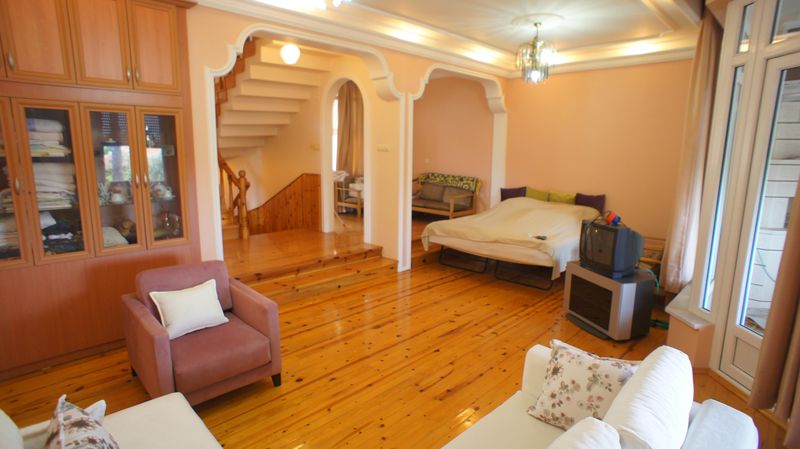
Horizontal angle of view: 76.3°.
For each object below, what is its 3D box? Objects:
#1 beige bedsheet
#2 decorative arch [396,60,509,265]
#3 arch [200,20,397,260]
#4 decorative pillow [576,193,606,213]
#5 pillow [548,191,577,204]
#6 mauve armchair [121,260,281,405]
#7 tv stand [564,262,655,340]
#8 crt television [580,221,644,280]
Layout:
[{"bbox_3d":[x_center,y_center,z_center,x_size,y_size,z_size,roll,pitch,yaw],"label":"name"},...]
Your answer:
[{"bbox_3d":[1.566,0.142,7.112,1.850,0.820,1.950,9,12,40],"label":"beige bedsheet"},{"bbox_3d":[0.787,-0.853,7.484,0.280,2.650,2.500,8,12,39],"label":"decorative arch"},{"bbox_3d":[-0.875,-0.589,5.514,0.280,2.680,2.660,8,12,39],"label":"arch"},{"bbox_3d":[2.672,-0.238,7.167,0.160,0.370,0.440,-8,13,-44],"label":"decorative pillow"},{"bbox_3d":[2.380,-0.272,7.523,0.160,0.360,0.440,-8,13,-44],"label":"pillow"},{"bbox_3d":[-1.336,0.696,3.411,0.760,0.770,0.860,-8,13,-43],"label":"mauve armchair"},{"bbox_3d":[1.969,0.670,4.767,0.450,0.515,0.710,-3,10,-22],"label":"tv stand"},{"bbox_3d":[1.983,0.202,4.716,0.390,0.435,0.485,-2,10,-20],"label":"crt television"}]

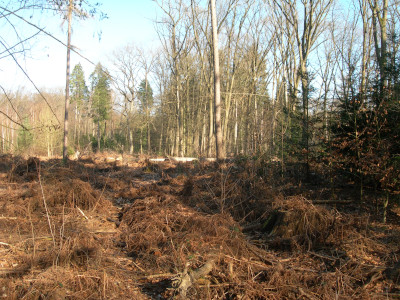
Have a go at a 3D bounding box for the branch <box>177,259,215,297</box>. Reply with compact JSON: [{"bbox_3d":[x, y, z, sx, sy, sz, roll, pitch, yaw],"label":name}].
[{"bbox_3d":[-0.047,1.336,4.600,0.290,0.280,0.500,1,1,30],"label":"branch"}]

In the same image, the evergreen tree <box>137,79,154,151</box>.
[{"bbox_3d":[-7.323,-4.636,59.000,2.419,9.943,2.419,0,1,0],"label":"evergreen tree"}]

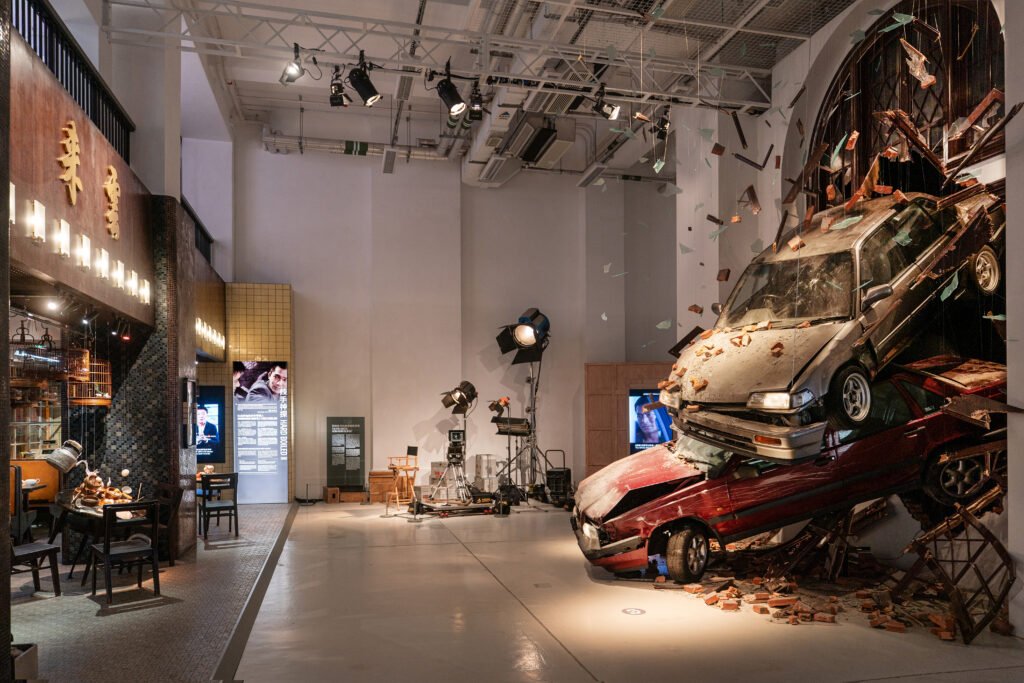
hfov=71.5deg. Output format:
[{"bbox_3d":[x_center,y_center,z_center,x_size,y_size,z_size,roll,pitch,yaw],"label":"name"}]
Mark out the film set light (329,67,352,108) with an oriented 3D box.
[{"bbox_3d":[-1.977,-2.911,8.150,0.220,0.380,0.240,-1,32,12],"label":"film set light"}]

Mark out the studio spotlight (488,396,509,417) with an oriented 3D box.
[{"bbox_3d":[-0.238,1.197,13.000,0.340,0.280,0.280,-35,14,-27],"label":"studio spotlight"}]

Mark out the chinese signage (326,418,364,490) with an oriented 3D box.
[{"bbox_3d":[-3.174,2.180,13.600,0.720,1.480,0.060,1,-3,-14],"label":"chinese signage"}]

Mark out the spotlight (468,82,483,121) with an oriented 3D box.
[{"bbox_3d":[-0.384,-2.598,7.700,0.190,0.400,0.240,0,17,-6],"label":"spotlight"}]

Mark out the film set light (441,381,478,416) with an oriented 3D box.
[{"bbox_3d":[-0.915,0.985,12.400,0.540,0.460,0.450,-34,15,-30],"label":"film set light"}]

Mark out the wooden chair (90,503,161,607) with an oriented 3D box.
[{"bbox_3d":[-3.349,1.804,6.170,0.450,0.820,0.430,-4,-5,44],"label":"wooden chair"}]

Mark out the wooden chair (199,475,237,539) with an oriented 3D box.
[{"bbox_3d":[-3.907,2.177,9.500,0.450,0.830,0.490,1,-3,-26],"label":"wooden chair"}]

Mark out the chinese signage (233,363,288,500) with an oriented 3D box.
[{"bbox_3d":[-4.509,1.622,12.750,0.940,2.540,0.080,1,-4,-14],"label":"chinese signage"}]

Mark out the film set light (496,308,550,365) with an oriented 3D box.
[{"bbox_3d":[0.228,-0.091,13.000,0.800,0.750,0.750,-2,26,35],"label":"film set light"}]

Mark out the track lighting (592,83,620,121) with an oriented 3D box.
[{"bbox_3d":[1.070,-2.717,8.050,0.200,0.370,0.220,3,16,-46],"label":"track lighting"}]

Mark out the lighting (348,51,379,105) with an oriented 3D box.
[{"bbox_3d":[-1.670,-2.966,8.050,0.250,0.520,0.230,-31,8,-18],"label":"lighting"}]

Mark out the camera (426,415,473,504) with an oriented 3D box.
[{"bbox_3d":[-1.000,2.049,11.750,0.680,1.220,0.700,0,-3,-3],"label":"camera"}]

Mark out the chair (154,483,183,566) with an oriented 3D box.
[{"bbox_3d":[-3.870,1.960,7.530,0.460,0.830,0.500,-2,-3,34],"label":"chair"}]

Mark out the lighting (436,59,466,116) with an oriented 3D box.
[{"bbox_3d":[-0.700,-2.953,8.300,0.300,0.520,0.270,-28,-9,10],"label":"lighting"}]

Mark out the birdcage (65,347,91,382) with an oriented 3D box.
[{"bbox_3d":[-4.256,0.230,6.950,0.250,0.340,0.250,1,-3,-23],"label":"birdcage"}]

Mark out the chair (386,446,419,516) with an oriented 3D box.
[{"bbox_3d":[-1.945,2.447,12.750,0.480,1.100,0.570,2,-3,-29],"label":"chair"}]

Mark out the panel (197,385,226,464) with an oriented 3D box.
[{"bbox_3d":[-5.496,1.485,12.650,0.760,1.375,0.080,0,-3,-14],"label":"panel"}]

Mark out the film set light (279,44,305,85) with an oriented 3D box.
[{"bbox_3d":[-2.449,-3.066,7.900,0.230,0.330,0.320,-3,-49,48],"label":"film set light"}]

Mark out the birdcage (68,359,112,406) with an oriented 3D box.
[{"bbox_3d":[-4.267,0.415,7.200,0.350,0.470,0.350,1,-3,-23],"label":"birdcage"}]

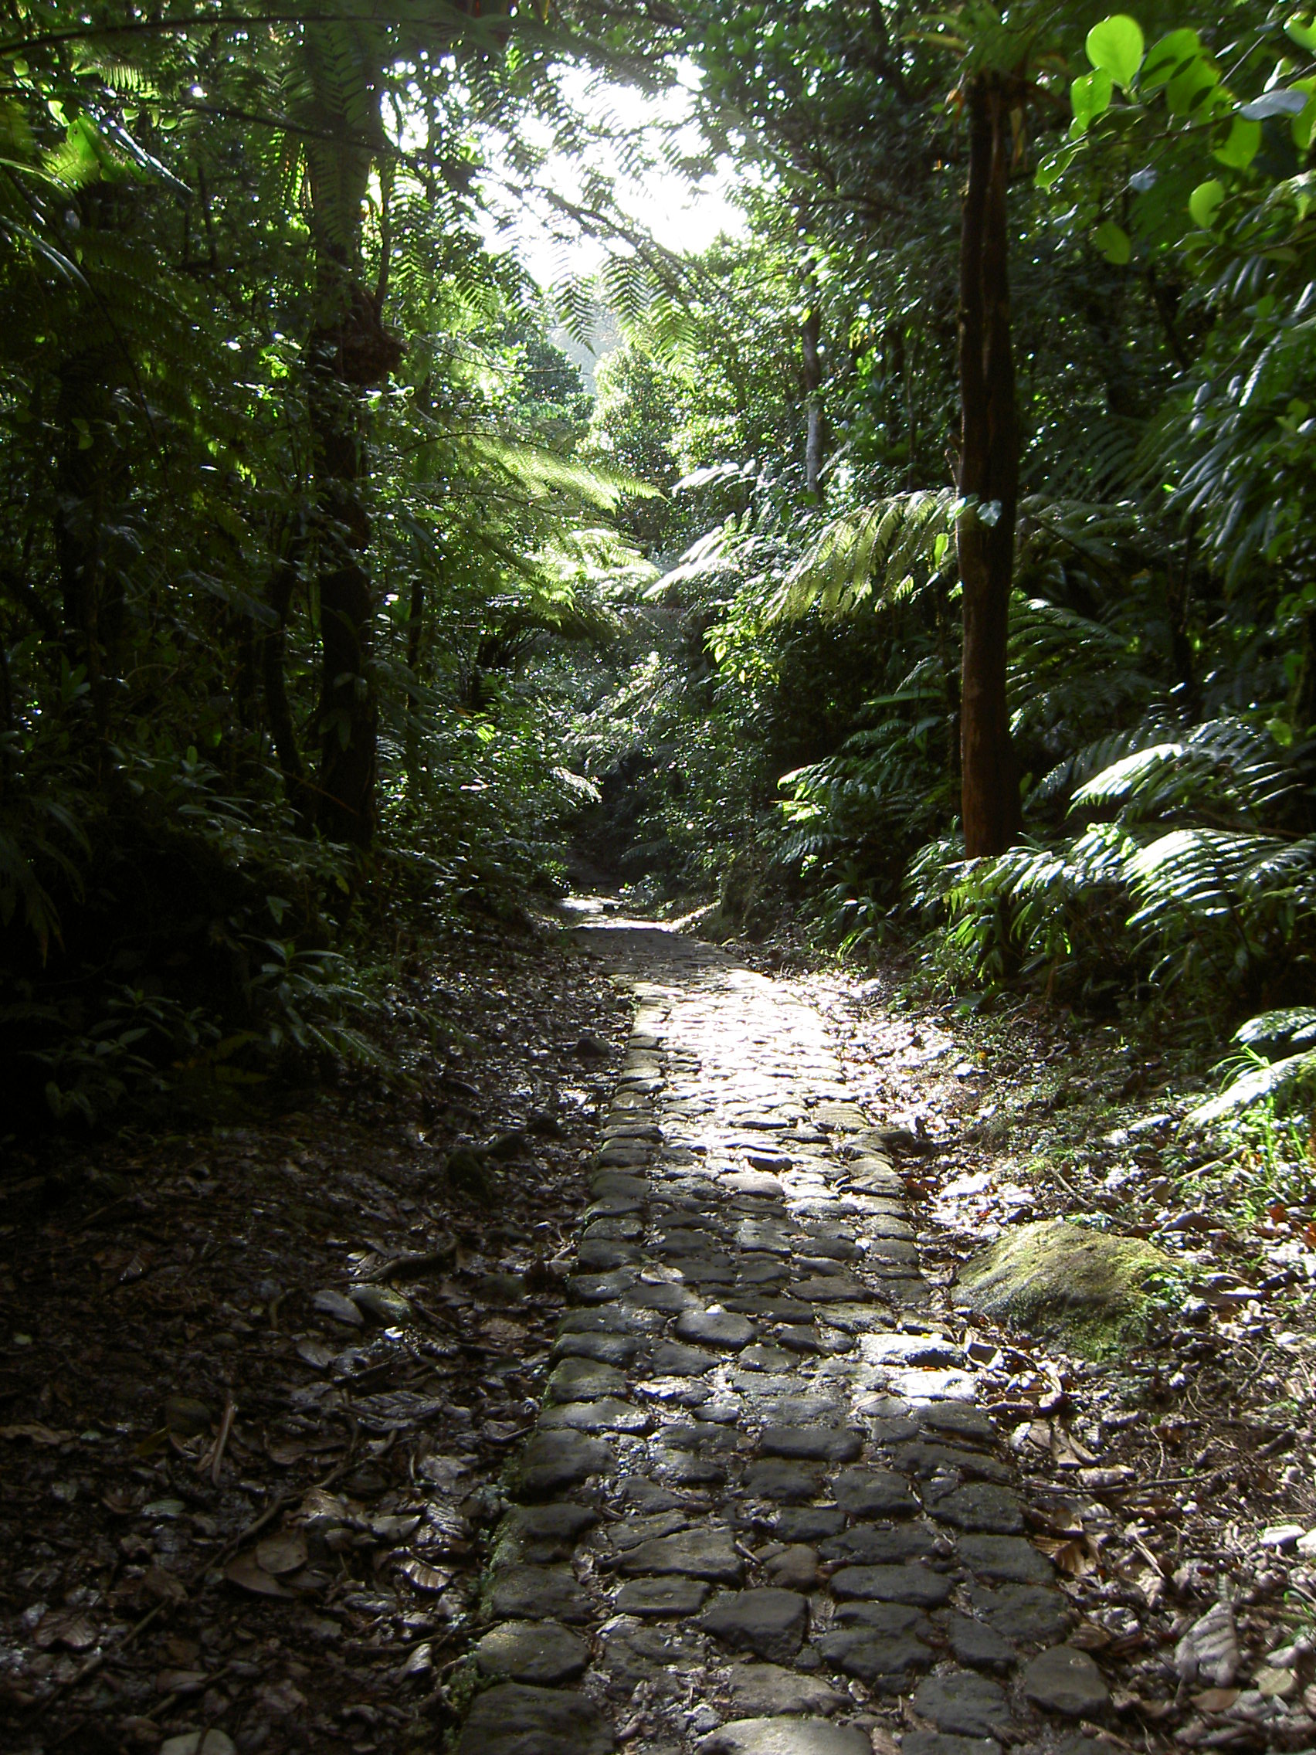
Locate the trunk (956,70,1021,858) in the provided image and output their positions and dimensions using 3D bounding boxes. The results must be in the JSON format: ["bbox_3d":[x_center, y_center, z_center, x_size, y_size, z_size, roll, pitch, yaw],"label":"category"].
[{"bbox_3d":[1.614,-1.801,8.400,0.280,4.200,0.280,0,5,0],"label":"trunk"}]

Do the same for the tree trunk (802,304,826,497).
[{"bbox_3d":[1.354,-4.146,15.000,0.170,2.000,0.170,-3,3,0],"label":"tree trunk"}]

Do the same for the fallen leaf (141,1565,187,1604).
[{"bbox_3d":[-0.895,1.284,3.126,0.065,0.025,0.120,-3,5,-35],"label":"fallen leaf"}]

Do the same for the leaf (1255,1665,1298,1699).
[{"bbox_3d":[0.955,1.241,2.660,0.055,0.020,0.085,8,14,37],"label":"leaf"}]

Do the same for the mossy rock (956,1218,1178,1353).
[{"bbox_3d":[1.014,1.014,4.300,0.530,0.240,0.420,1,6,13],"label":"mossy rock"}]

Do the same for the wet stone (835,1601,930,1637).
[{"bbox_3d":[0.377,1.258,2.911,0.155,0.050,0.095,0,5,0],"label":"wet stone"}]

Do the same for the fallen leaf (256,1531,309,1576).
[{"bbox_3d":[-0.707,1.267,3.240,0.090,0.030,0.120,8,18,26],"label":"fallen leaf"}]

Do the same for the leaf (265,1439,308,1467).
[{"bbox_3d":[-0.796,1.233,3.695,0.090,0.030,0.085,-1,5,-11],"label":"leaf"}]

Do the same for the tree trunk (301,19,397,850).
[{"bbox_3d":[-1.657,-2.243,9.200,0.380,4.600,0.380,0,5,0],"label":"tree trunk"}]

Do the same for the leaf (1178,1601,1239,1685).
[{"bbox_3d":[0.879,1.228,2.760,0.100,0.040,0.180,7,22,17],"label":"leaf"}]

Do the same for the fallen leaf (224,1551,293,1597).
[{"bbox_3d":[-0.742,1.294,3.200,0.150,0.030,0.090,11,16,42],"label":"fallen leaf"}]

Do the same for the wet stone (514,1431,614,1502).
[{"bbox_3d":[-0.194,1.208,3.527,0.200,0.100,0.190,0,5,0],"label":"wet stone"}]

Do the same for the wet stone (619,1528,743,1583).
[{"bbox_3d":[0.040,1.212,3.080,0.210,0.070,0.140,-1,6,-6],"label":"wet stone"}]

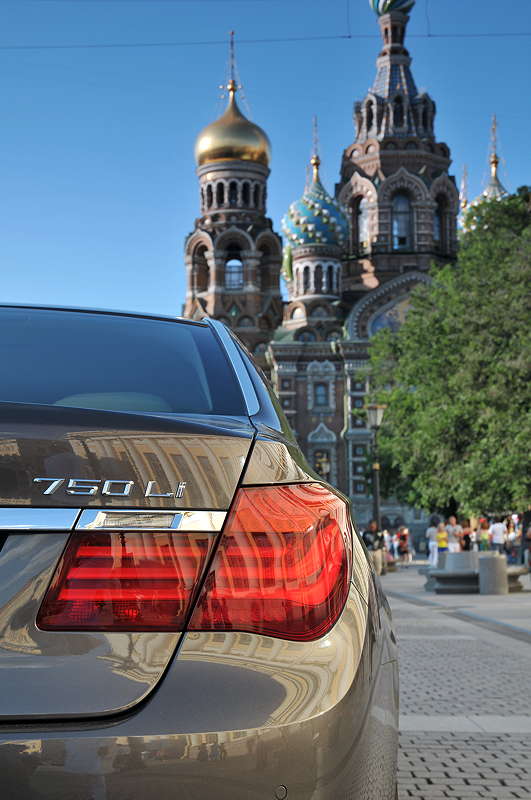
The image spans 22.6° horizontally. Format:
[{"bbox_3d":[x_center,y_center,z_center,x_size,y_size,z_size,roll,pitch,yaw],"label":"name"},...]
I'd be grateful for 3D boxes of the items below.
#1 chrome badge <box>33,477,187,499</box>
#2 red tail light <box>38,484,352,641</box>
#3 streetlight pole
[{"bbox_3d":[-0.209,0.119,1.790,0.207,0.025,0.010,1,-18,-11],"label":"chrome badge"},{"bbox_3d":[-0.083,0.225,1.850,0.455,0.215,0.200,1,-6,-10],"label":"red tail light"},{"bbox_3d":[3.517,2.823,42.000,0.620,5.350,0.620,-1,-6,5],"label":"streetlight pole"}]

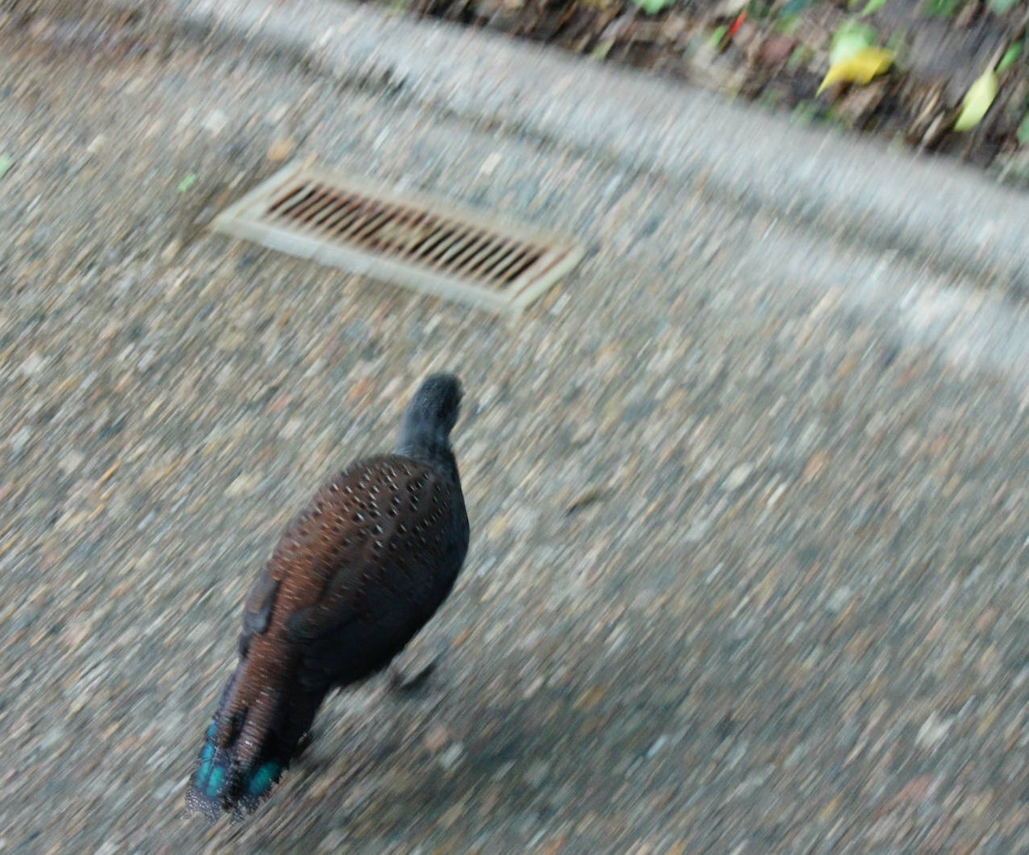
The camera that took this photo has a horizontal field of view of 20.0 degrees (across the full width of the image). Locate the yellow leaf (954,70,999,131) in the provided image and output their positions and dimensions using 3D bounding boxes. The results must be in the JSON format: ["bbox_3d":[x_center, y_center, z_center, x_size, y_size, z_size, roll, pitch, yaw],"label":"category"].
[{"bbox_3d":[0.566,-0.400,3.578,0.035,0.025,0.145,15,33,16],"label":"yellow leaf"}]

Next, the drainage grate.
[{"bbox_3d":[-0.132,-0.212,3.346,0.382,0.020,0.182,17,34,20],"label":"drainage grate"}]

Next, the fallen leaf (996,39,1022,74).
[{"bbox_3d":[0.627,-0.469,3.699,0.022,0.020,0.075,17,33,19],"label":"fallen leaf"}]

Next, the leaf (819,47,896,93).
[{"bbox_3d":[0.425,-0.444,3.631,0.055,0.030,0.115,27,38,32],"label":"leaf"}]

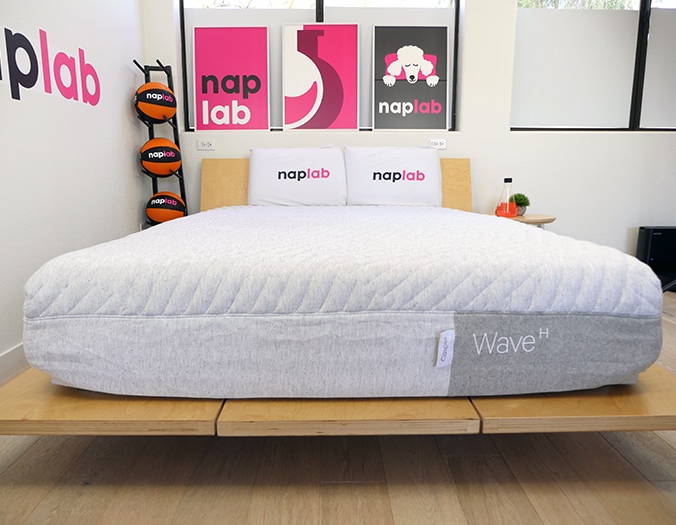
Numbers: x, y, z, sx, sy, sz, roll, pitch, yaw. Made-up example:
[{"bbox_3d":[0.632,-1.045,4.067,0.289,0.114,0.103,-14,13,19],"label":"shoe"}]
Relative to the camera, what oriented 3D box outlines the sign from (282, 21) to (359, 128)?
[{"bbox_3d":[-0.114,-1.220,3.215,0.507,0.690,0.025,0,5,-1],"label":"sign"}]

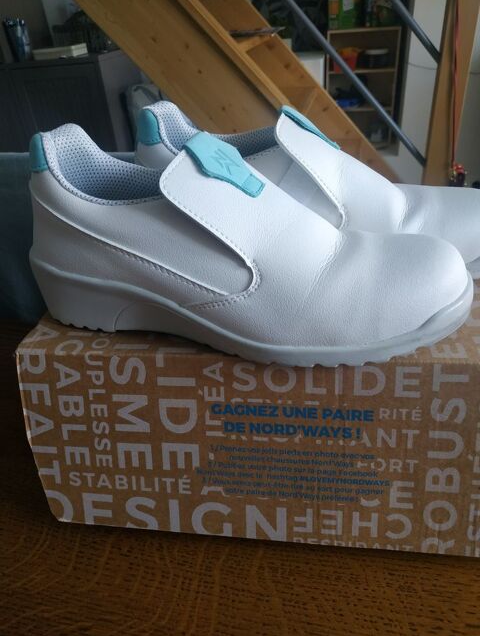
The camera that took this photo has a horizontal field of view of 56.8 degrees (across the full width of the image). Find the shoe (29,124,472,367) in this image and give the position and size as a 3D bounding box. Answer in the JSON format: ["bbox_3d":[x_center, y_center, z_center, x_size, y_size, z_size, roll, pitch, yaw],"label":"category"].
[{"bbox_3d":[-0.007,-0.051,0.253,0.264,0.114,0.100,5,24,15],"label":"shoe"}]

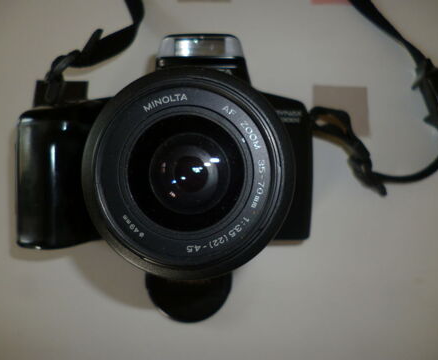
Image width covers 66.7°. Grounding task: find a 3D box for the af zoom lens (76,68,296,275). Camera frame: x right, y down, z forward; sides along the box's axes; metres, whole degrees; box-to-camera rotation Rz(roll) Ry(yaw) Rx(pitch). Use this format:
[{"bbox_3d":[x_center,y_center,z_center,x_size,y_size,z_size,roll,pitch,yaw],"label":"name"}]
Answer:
[{"bbox_3d":[-0.009,-0.003,0.117,0.063,0.055,0.063,0,91,0],"label":"af zoom lens"}]

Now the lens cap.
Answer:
[{"bbox_3d":[-0.018,0.060,0.200,0.052,0.009,0.052,0,89,1],"label":"lens cap"}]

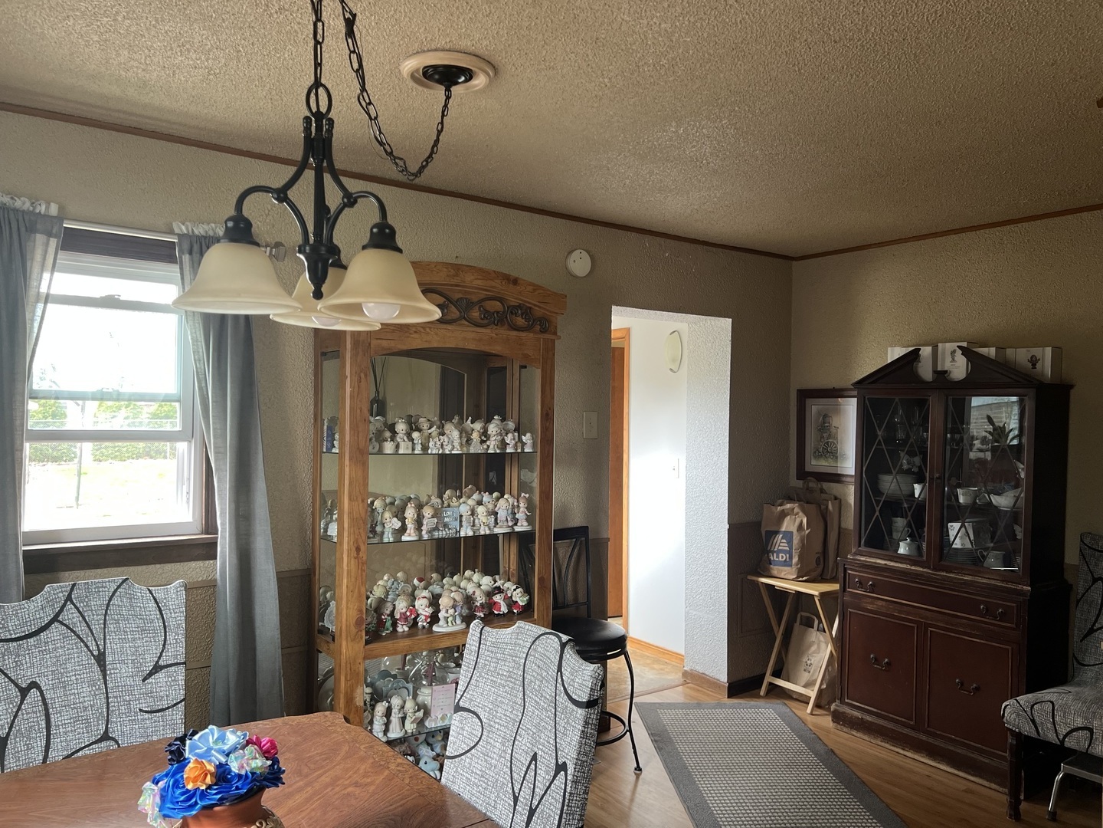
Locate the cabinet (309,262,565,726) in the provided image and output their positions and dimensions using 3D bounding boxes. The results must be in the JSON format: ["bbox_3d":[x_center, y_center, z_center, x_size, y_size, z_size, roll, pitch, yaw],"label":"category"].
[{"bbox_3d":[-0.435,0.482,3.233,0.938,2.071,0.334,1,0,-36],"label":"cabinet"}]

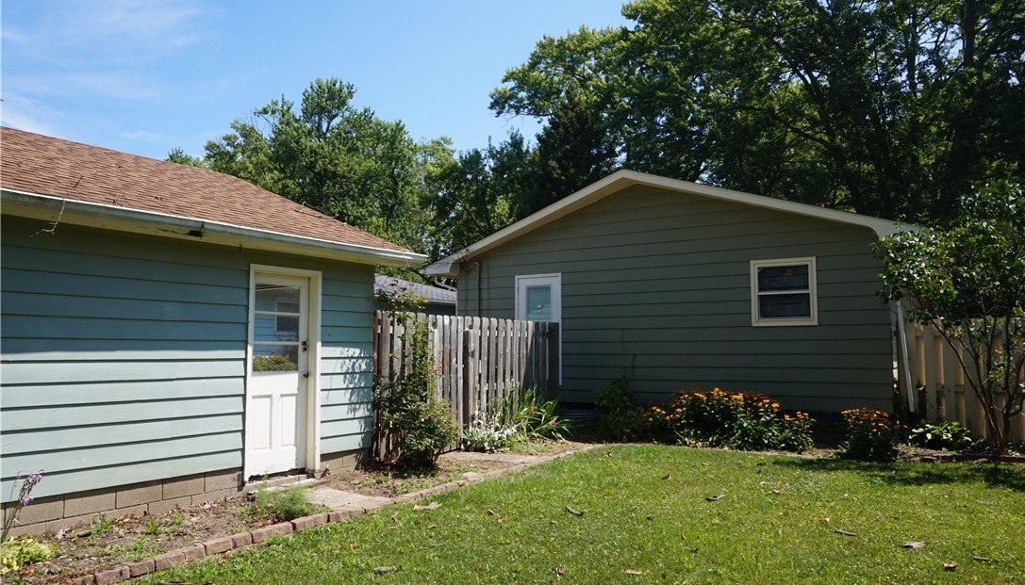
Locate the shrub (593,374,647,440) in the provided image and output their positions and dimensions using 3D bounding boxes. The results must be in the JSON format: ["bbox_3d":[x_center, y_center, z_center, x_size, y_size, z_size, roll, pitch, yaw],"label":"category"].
[{"bbox_3d":[1.694,1.807,11.159,0.780,0.974,0.750,0,-5,0],"label":"shrub"}]

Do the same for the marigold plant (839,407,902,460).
[{"bbox_3d":[4.675,1.831,9.239,0.780,0.612,0.720,-3,-5,29],"label":"marigold plant"}]

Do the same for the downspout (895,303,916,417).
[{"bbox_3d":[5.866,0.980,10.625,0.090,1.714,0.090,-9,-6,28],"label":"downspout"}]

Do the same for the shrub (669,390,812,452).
[{"bbox_3d":[3.172,1.783,10.198,2.054,0.815,1.000,-3,-6,30],"label":"shrub"}]

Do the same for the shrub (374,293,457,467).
[{"bbox_3d":[-1.174,1.035,8.598,0.750,2.040,0.920,-3,-6,34],"label":"shrub"}]

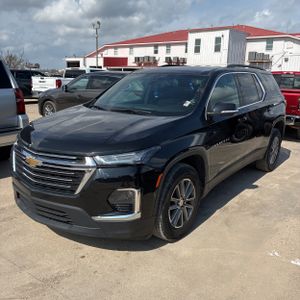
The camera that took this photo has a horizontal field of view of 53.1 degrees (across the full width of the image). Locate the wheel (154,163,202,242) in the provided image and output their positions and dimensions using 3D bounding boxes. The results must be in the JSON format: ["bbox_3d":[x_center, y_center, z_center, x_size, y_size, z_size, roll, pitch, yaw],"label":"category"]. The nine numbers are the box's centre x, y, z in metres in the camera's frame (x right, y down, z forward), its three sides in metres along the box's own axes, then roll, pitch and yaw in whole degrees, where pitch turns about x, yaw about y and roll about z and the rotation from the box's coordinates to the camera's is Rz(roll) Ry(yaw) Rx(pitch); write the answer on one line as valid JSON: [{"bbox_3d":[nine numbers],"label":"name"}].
[{"bbox_3d":[0.237,0.493,2.945,0.255,0.788,0.788,9,15,36],"label":"wheel"}]

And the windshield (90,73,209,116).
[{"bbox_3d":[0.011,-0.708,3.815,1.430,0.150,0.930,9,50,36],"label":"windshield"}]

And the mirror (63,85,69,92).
[{"bbox_3d":[-2.971,-2.167,10.500,0.130,0.190,0.220,6,13,25],"label":"mirror"}]

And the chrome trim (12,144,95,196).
[{"bbox_3d":[-0.976,0.149,2.682,1.260,0.415,0.230,9,15,36],"label":"chrome trim"}]

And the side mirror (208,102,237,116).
[{"bbox_3d":[0.764,-0.417,3.126,0.250,0.180,0.180,9,15,36],"label":"side mirror"}]

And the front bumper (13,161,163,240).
[{"bbox_3d":[-0.859,0.364,2.887,1.940,0.630,0.620,9,15,36],"label":"front bumper"}]

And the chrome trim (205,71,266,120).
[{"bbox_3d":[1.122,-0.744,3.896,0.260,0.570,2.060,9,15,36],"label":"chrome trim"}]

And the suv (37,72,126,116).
[{"bbox_3d":[-2.099,-2.007,11.297,4.620,1.700,1.850,6,13,25],"label":"suv"}]

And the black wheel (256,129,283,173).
[{"bbox_3d":[2.104,-0.010,5.331,0.255,0.788,0.788,9,15,36],"label":"black wheel"}]

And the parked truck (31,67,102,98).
[{"bbox_3d":[-3.300,-3.321,15.876,2.040,1.920,5.850,7,14,29],"label":"parked truck"}]

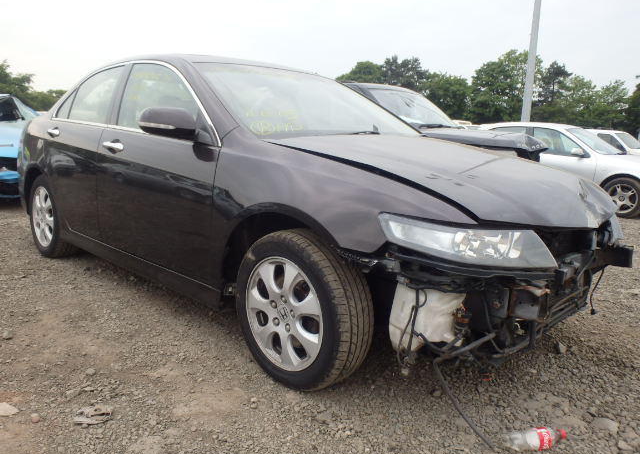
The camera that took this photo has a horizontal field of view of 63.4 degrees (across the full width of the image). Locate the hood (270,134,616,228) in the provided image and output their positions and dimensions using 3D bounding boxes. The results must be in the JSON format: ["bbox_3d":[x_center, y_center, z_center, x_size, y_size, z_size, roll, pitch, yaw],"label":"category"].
[{"bbox_3d":[0.617,-0.276,2.380,1.241,0.176,1.340,24,23,40],"label":"hood"}]

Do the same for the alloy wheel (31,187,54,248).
[{"bbox_3d":[-1.998,-0.082,3.906,0.450,0.450,0.170,12,15,43],"label":"alloy wheel"}]

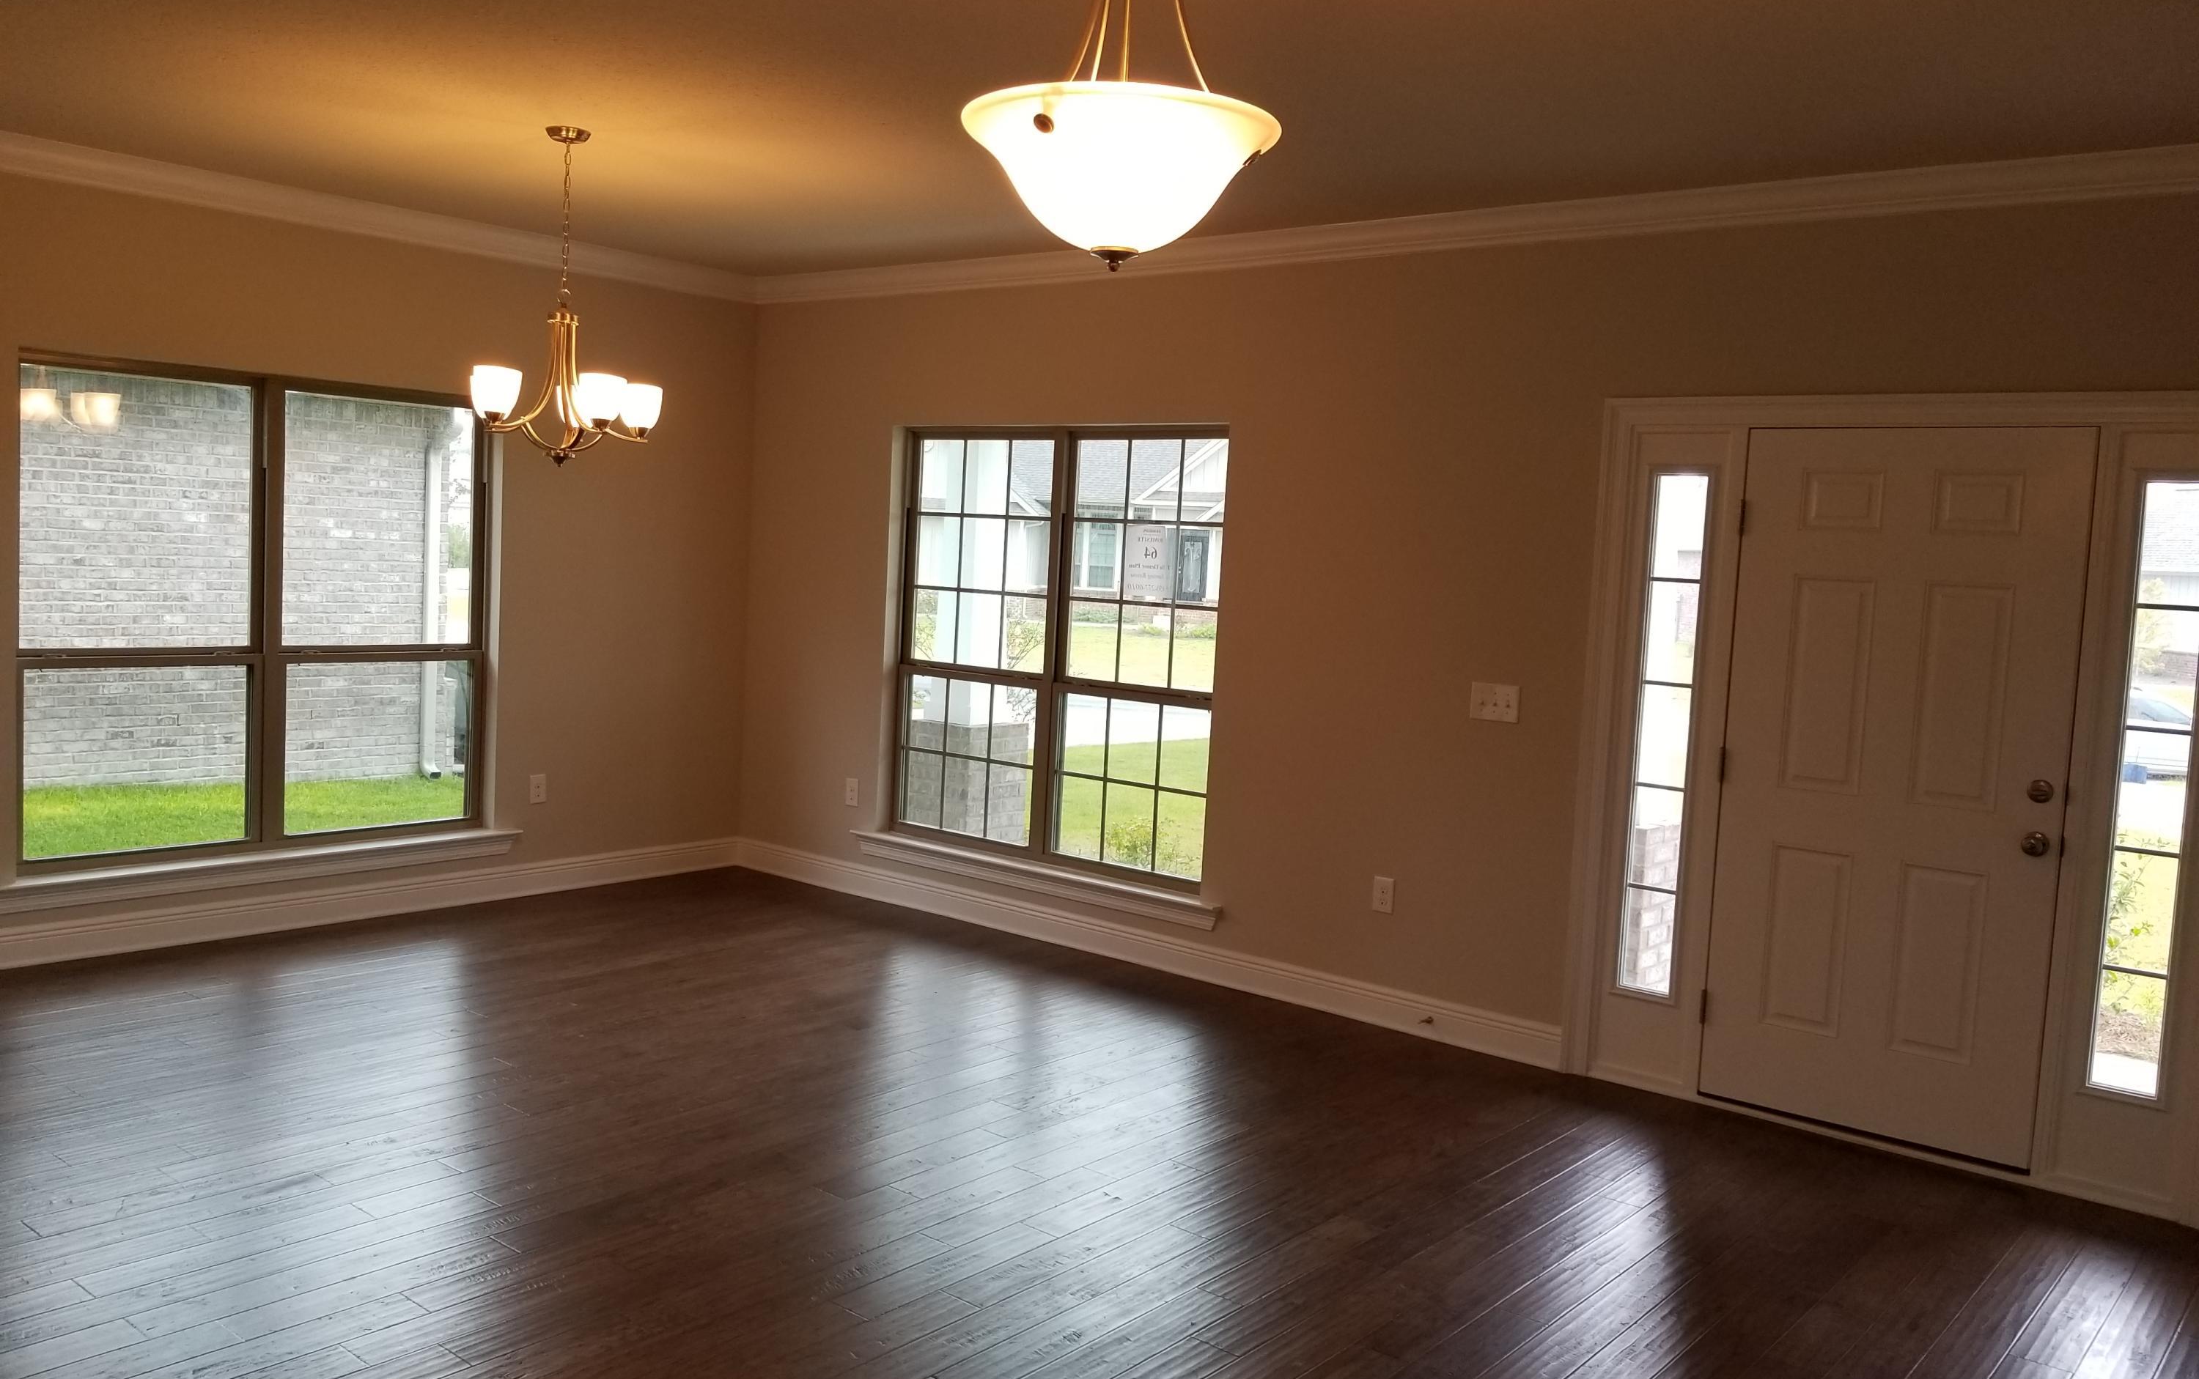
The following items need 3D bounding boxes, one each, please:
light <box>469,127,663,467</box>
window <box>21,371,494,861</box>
[{"bbox_3d":[-1.590,-1.154,4.909,0.575,0.980,0.575,7,6,39],"label":"light"},{"bbox_3d":[-3.112,-0.268,6.236,0.060,1.750,1.740,7,6,39],"label":"window"}]

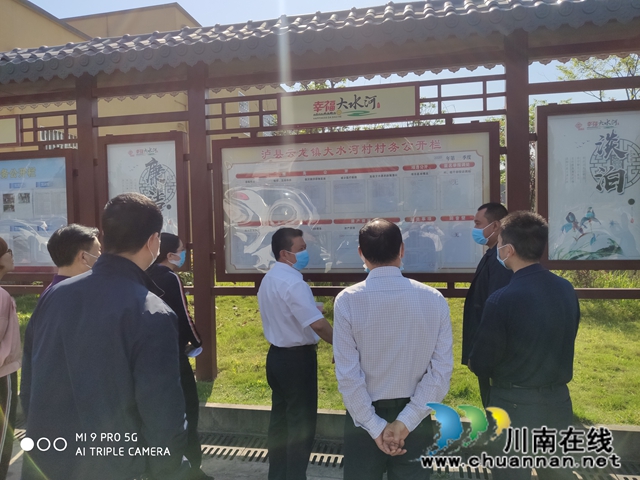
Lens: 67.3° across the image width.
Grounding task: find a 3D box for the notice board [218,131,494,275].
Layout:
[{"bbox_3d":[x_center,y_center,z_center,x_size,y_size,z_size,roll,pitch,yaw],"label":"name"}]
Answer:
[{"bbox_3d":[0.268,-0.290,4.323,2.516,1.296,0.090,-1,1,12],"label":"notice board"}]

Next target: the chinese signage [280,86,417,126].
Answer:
[{"bbox_3d":[0.245,-1.186,4.296,1.220,0.289,0.050,-1,1,12],"label":"chinese signage"}]

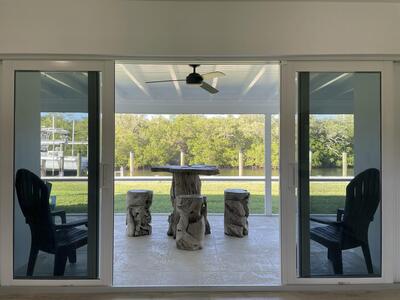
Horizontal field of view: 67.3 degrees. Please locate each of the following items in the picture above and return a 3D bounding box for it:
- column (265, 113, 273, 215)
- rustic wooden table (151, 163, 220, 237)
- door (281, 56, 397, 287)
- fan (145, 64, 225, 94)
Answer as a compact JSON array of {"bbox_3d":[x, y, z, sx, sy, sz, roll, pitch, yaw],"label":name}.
[{"bbox_3d":[1.320,0.280,5.800,0.105,1.960,0.105,0,0,-1],"label":"column"},{"bbox_3d":[-0.207,0.755,4.400,1.000,0.970,0.980,0,0,0],"label":"rustic wooden table"},{"bbox_3d":[1.250,0.208,2.740,1.020,2.020,0.070,0,0,-1],"label":"door"},{"bbox_3d":[-0.160,-1.050,4.200,1.170,0.320,1.250,0,0,0],"label":"fan"}]

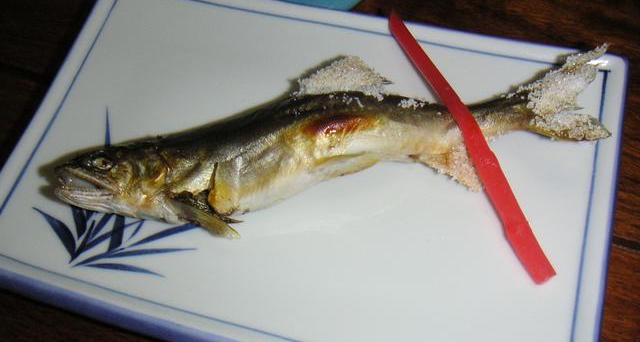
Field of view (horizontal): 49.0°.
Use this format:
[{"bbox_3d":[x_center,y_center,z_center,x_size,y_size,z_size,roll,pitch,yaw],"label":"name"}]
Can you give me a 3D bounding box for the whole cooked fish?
[{"bbox_3d":[0.005,-0.013,0.242,0.199,0.029,0.057,-11,62,-2],"label":"whole cooked fish"}]

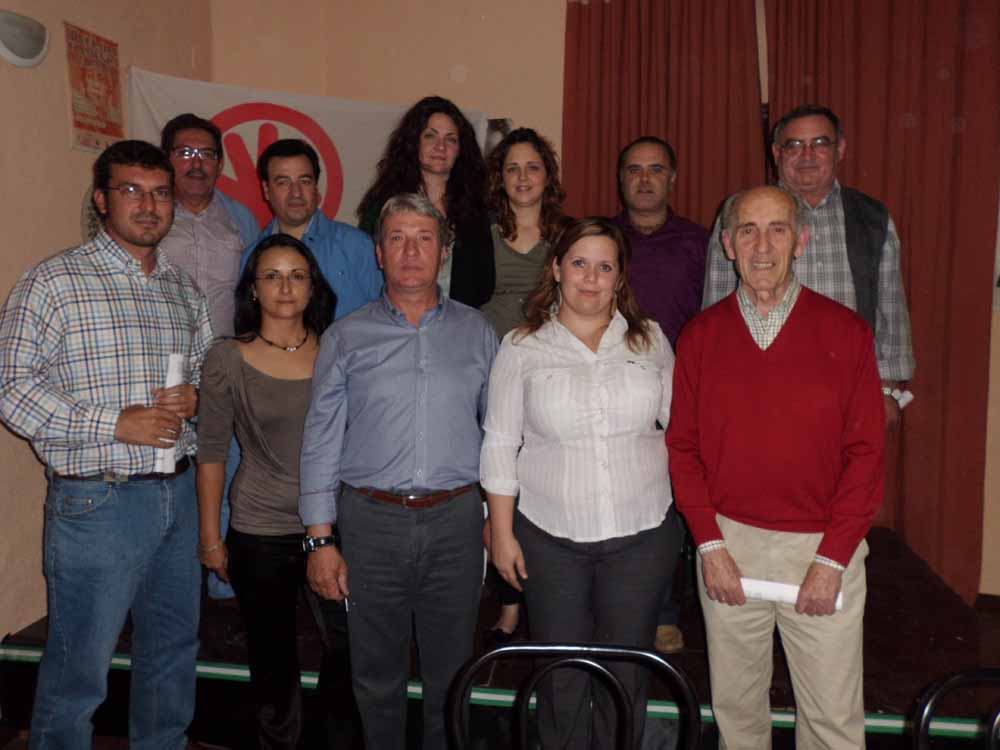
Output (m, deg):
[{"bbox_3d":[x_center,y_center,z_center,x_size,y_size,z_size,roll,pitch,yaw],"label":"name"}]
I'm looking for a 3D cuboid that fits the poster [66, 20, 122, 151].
[{"bbox_3d":[-1.630,-1.145,3.020,0.010,0.460,0.300,0,7,14],"label":"poster"}]

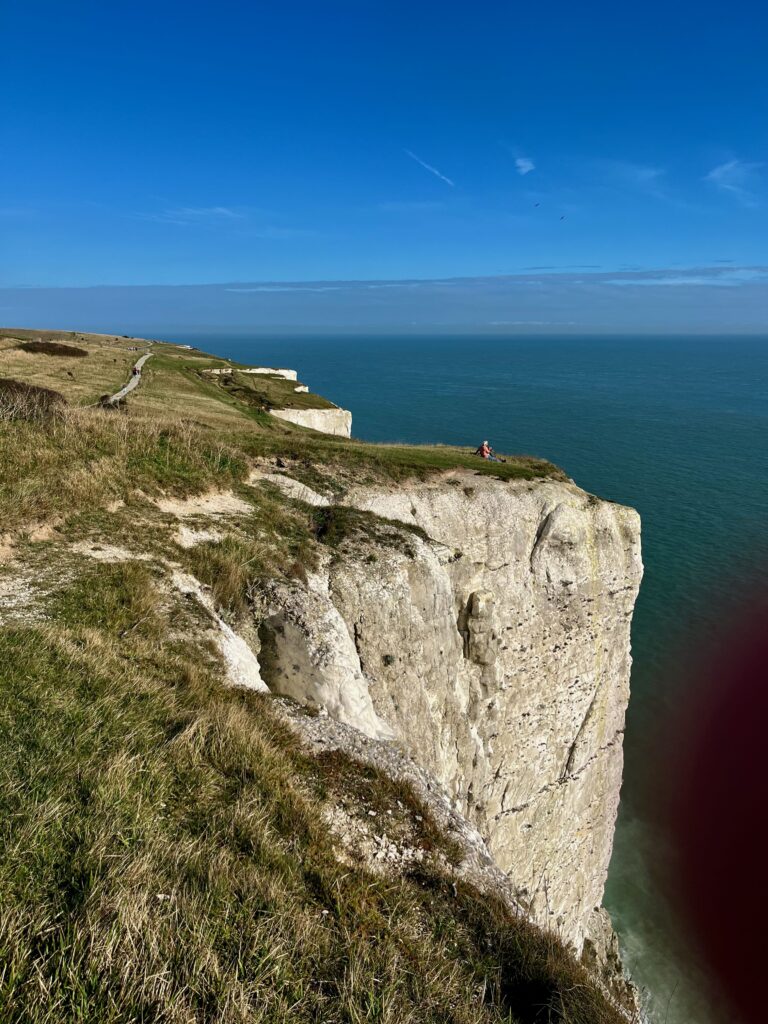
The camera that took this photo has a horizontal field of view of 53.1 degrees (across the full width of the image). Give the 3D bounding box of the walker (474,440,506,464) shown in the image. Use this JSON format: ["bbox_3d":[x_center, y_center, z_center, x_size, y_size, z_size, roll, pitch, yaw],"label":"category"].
[{"bbox_3d":[5.125,-2.838,36.500,1.300,1.030,0.550,-2,13,-8],"label":"walker"}]

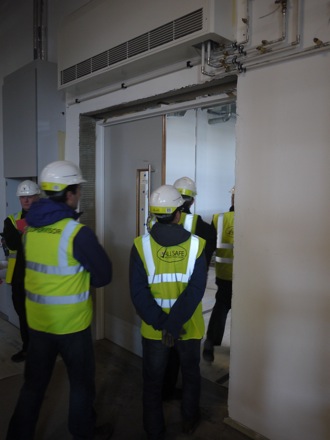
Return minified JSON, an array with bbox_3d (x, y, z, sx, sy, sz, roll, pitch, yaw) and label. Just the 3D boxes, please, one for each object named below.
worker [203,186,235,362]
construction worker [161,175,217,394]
[{"bbox_3d":[0.717,0.488,3.617,0.550,1.782,0.570,2,5,14],"label":"worker"},{"bbox_3d":[0.150,0.547,2.884,0.560,1.783,0.460,4,6,30],"label":"construction worker"}]

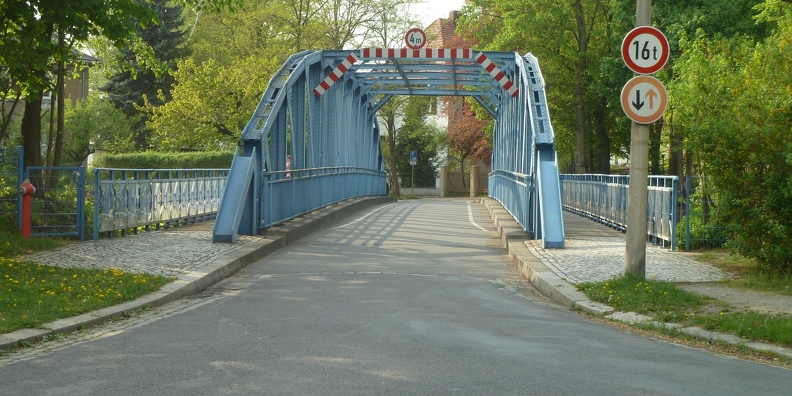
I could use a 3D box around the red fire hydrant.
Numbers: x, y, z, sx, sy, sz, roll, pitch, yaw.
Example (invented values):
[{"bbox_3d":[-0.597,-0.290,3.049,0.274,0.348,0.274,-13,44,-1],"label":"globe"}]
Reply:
[{"bbox_3d":[-6.550,0.204,24.000,0.280,1.080,0.230,0,1,-30],"label":"red fire hydrant"}]

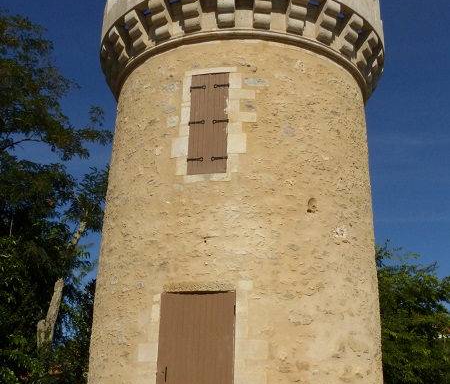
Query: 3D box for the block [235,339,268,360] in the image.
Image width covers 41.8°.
[{"bbox_3d":[0.343,2.097,7.796,0.440,0.251,0.220,3,-19,-3],"label":"block"}]

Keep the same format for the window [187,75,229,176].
[{"bbox_3d":[-0.234,-1.031,8.919,0.598,1.661,0.120,-3,-20,12],"label":"window"}]

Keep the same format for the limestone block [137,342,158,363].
[{"bbox_3d":[-0.989,2.215,8.082,0.345,0.239,0.220,-10,-22,29],"label":"limestone block"}]

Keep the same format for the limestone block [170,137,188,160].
[{"bbox_3d":[-0.643,-0.631,8.968,0.303,0.349,0.220,-7,-21,22],"label":"limestone block"}]

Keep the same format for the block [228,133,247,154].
[{"bbox_3d":[0.180,-0.675,8.789,0.280,0.331,0.220,1,-19,2],"label":"block"}]

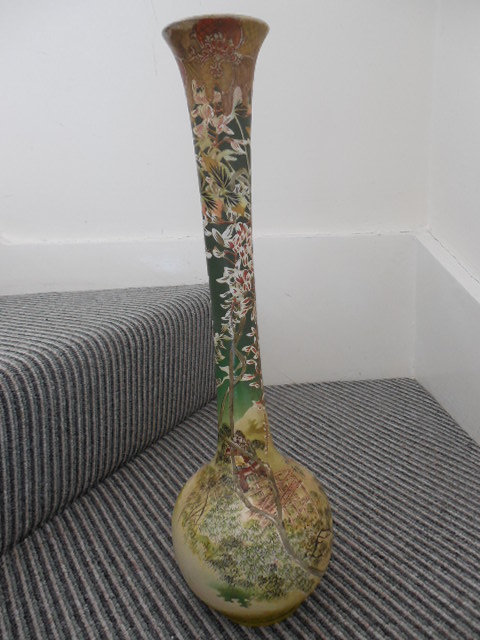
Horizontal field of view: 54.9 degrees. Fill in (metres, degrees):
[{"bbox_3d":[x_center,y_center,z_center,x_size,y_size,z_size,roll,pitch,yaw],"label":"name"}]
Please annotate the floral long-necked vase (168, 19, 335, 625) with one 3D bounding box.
[{"bbox_3d":[-0.001,0.036,0.358,0.137,0.455,0.137,-4,17,0],"label":"floral long-necked vase"}]

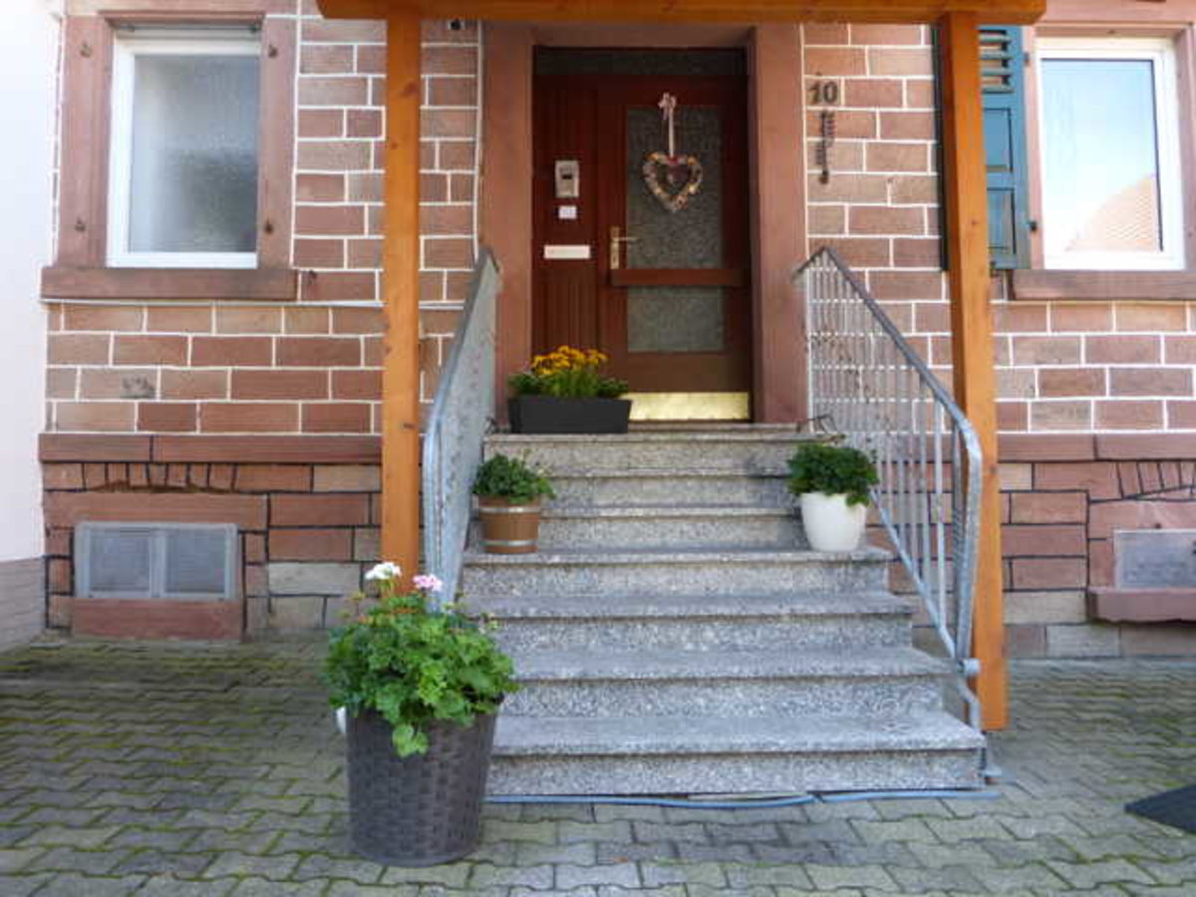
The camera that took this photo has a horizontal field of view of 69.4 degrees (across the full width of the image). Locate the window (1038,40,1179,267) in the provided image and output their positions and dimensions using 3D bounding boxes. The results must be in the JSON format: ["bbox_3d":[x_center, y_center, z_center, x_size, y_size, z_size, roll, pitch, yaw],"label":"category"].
[{"bbox_3d":[3.117,-1.805,5.296,0.904,1.446,0.080,0,-3,-1],"label":"window"}]

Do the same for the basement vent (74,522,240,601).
[{"bbox_3d":[-2.488,0.643,4.877,0.909,0.446,0.070,0,-3,-1],"label":"basement vent"}]

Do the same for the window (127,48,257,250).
[{"bbox_3d":[-2.407,-1.766,5.164,0.769,1.228,0.060,0,-3,-1],"label":"window"}]

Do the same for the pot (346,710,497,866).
[{"bbox_3d":[-0.477,0.866,2.337,0.410,0.375,0.410,0,-3,-1],"label":"pot"}]

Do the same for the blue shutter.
[{"bbox_3d":[2.260,-1.778,5.070,0.502,1.482,0.045,0,-3,-1],"label":"blue shutter"}]

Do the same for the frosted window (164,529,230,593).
[{"bbox_3d":[-2.264,0.640,4.895,0.357,0.370,0.040,0,-3,-1],"label":"frosted window"}]

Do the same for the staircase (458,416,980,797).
[{"bbox_3d":[0.313,0.512,3.798,1.712,1.249,2.216,0,-3,-1],"label":"staircase"}]

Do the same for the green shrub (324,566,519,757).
[{"bbox_3d":[-0.477,0.548,2.339,0.518,0.461,0.496,0,-3,-1],"label":"green shrub"}]

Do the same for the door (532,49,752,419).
[{"bbox_3d":[0.267,-1.314,5.248,1.311,2.283,0.090,0,-3,-1],"label":"door"}]

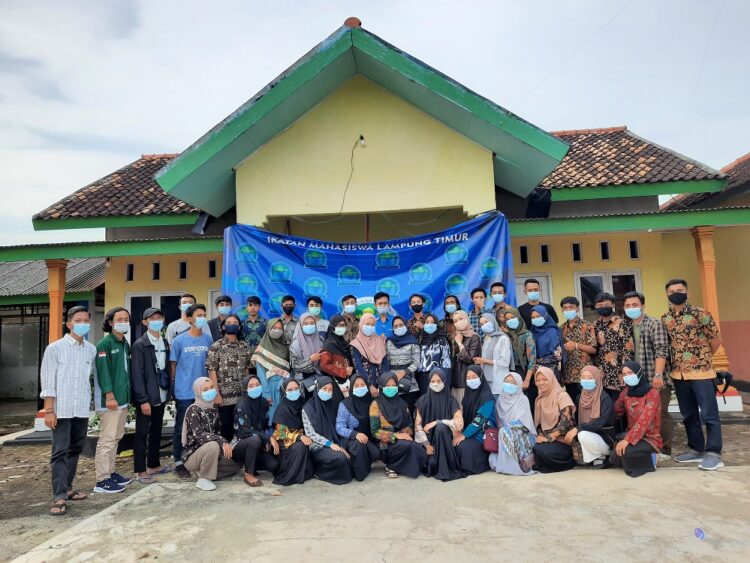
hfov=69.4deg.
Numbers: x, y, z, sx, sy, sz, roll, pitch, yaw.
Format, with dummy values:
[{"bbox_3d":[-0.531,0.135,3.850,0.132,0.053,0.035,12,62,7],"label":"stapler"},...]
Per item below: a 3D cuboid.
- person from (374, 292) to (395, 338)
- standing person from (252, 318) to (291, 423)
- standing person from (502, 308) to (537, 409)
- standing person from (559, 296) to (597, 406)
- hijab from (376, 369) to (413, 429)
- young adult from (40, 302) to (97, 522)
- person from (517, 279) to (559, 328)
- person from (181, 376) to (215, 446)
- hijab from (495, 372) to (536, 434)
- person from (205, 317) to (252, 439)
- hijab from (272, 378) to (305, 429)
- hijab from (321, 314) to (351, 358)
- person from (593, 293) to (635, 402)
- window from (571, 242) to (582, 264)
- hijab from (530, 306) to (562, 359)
[{"bbox_3d":[0.133,0.968,6.338,0.460,1.670,0.300,-2,-4,0],"label":"person"},{"bbox_3d":[-1.048,1.159,5.618,0.440,1.550,0.320,0,-7,-22],"label":"standing person"},{"bbox_3d":[1.531,1.062,5.673,0.410,1.531,0.290,-7,-8,35],"label":"standing person"},{"bbox_3d":[2.141,0.986,5.673,0.460,1.632,0.320,-7,-8,36],"label":"standing person"},{"bbox_3d":[0.179,1.153,5.250,0.370,0.570,0.350,-2,-4,-8],"label":"hijab"},{"bbox_3d":[-2.599,1.048,4.596,0.460,1.675,0.340,4,-9,-45],"label":"young adult"},{"bbox_3d":[1.917,0.818,6.337,0.480,1.690,0.300,-3,-4,8],"label":"person"},{"bbox_3d":[-1.536,1.401,5.113,0.480,1.000,0.570,2,-6,-42],"label":"person"},{"bbox_3d":[1.340,1.165,5.130,0.370,0.570,0.310,-4,-5,26],"label":"hijab"},{"bbox_3d":[-1.541,1.159,5.704,0.500,1.594,0.320,0,-7,-18],"label":"person"},{"bbox_3d":[-0.830,1.171,5.200,0.330,0.470,0.330,-2,-4,-8],"label":"hijab"},{"bbox_3d":[-0.405,0.579,5.700,0.290,0.460,0.280,0,-7,-22],"label":"hijab"},{"bbox_3d":[2.454,0.946,5.521,0.470,1.653,0.300,-6,-7,32],"label":"person"},{"bbox_3d":[3.533,-0.508,9.500,0.210,0.350,0.100,-3,-4,3],"label":"window"},{"bbox_3d":[1.789,0.526,5.650,0.340,0.558,0.310,-6,-7,33],"label":"hijab"}]

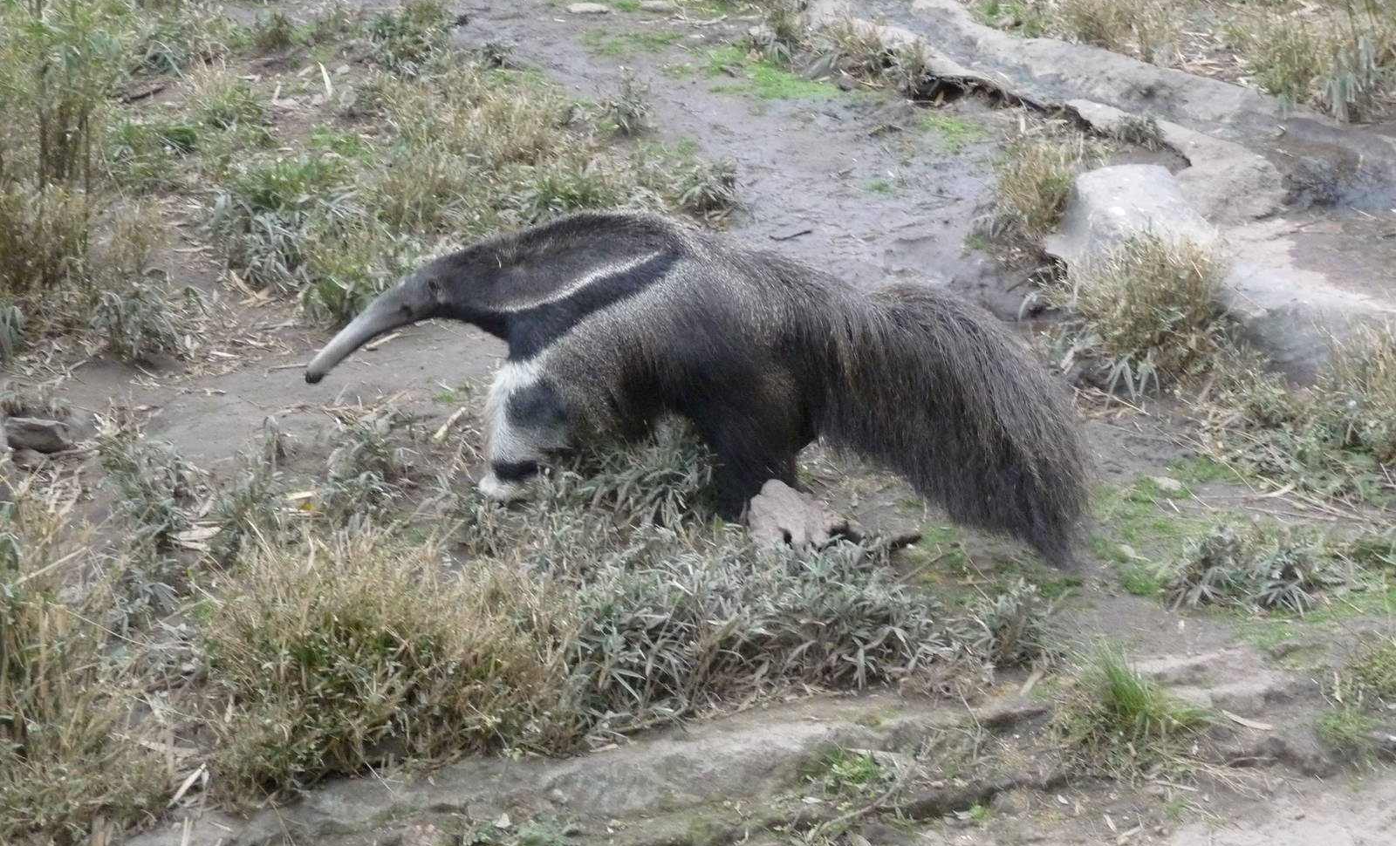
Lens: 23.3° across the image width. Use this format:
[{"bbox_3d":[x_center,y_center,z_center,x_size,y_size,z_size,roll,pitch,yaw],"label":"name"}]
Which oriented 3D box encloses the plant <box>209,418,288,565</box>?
[{"bbox_3d":[-0.900,0.137,6.795,0.129,0.258,0.148,0,23,0],"label":"plant"}]

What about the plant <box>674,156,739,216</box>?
[{"bbox_3d":[0.019,-0.601,8.578,0.169,0.119,0.143,0,23,0],"label":"plant"}]

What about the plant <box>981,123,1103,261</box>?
[{"bbox_3d":[0.844,-0.565,8.293,0.302,0.321,0.256,0,23,0],"label":"plant"}]

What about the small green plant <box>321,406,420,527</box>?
[{"bbox_3d":[-0.685,0.092,7.045,0.206,0.229,0.175,0,23,0],"label":"small green plant"}]

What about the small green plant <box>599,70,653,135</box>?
[{"bbox_3d":[-0.199,-0.890,9.420,0.151,0.148,0.136,0,23,0],"label":"small green plant"}]

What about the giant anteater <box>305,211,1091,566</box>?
[{"bbox_3d":[-0.018,-0.126,7.272,1.746,0.670,0.420,6,25,13],"label":"giant anteater"}]

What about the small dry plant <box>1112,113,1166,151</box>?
[{"bbox_3d":[1.150,-0.758,8.832,0.137,0.074,0.116,0,23,0],"label":"small dry plant"}]

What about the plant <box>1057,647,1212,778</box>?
[{"bbox_3d":[0.815,0.541,6.330,0.291,0.202,0.248,0,23,0],"label":"plant"}]

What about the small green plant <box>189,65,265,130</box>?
[{"bbox_3d":[-1.266,-0.876,9.112,0.205,0.147,0.175,0,23,0],"label":"small green plant"}]

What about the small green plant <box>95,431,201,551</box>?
[{"bbox_3d":[-1.110,0.134,6.879,0.177,0.199,0.168,0,23,0],"label":"small green plant"}]

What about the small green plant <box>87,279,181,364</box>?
[{"bbox_3d":[-1.290,-0.233,7.783,0.218,0.163,0.185,0,23,0],"label":"small green plant"}]

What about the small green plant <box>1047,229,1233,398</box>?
[{"bbox_3d":[0.994,-0.245,7.655,0.419,0.317,0.356,0,23,0],"label":"small green plant"}]

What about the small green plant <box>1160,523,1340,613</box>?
[{"bbox_3d":[1.106,0.293,6.773,0.342,0.116,0.291,0,23,0],"label":"small green plant"}]

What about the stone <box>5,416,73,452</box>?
[{"bbox_3d":[-1.426,0.025,7.337,0.130,0.052,0.084,0,23,0],"label":"stone"}]

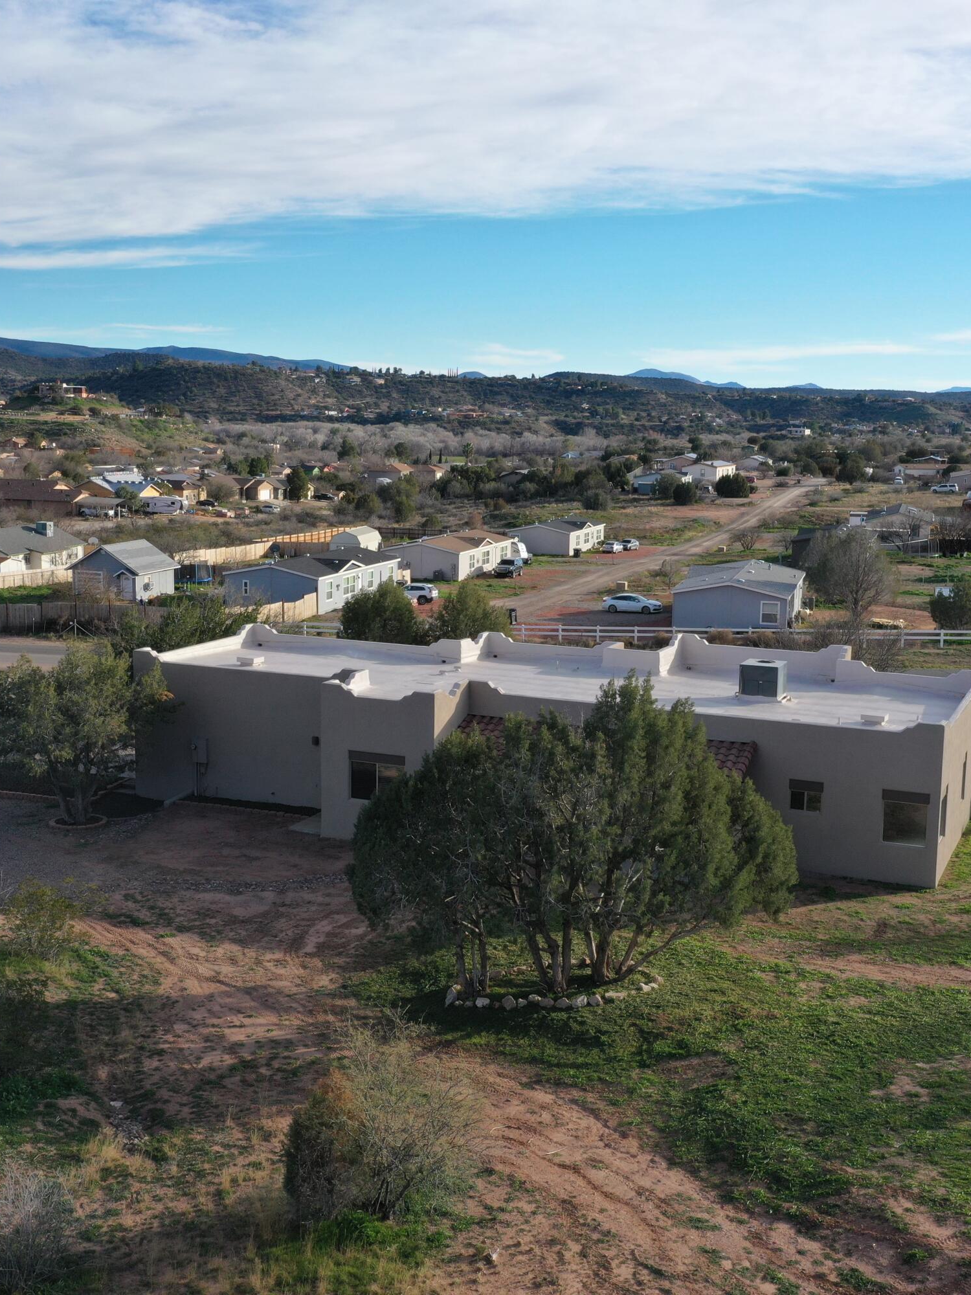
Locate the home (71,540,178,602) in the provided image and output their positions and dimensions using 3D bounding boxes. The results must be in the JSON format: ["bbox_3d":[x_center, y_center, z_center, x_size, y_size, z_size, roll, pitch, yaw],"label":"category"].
[{"bbox_3d":[-31.081,-6.598,130.405,6.600,4.400,6.700,4,9,19],"label":"home"}]

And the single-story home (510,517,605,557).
[{"bbox_3d":[8.856,-13.907,185.983,7.930,3.720,16.400,4,10,20],"label":"single-story home"}]

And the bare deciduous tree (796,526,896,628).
[{"bbox_3d":[27.514,-5.548,114.176,7.170,7.254,6.811,3,9,13],"label":"bare deciduous tree"}]

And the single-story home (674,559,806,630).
[{"bbox_3d":[19.198,-3.940,113.024,8.080,3.600,16.620,3,9,17],"label":"single-story home"}]

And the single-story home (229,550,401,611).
[{"bbox_3d":[-13.838,-5.589,123.465,8.230,3.670,15.760,3,9,19],"label":"single-story home"}]

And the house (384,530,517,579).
[{"bbox_3d":[-3.375,-9.971,161.727,8.300,3.750,17.200,4,10,21],"label":"house"}]

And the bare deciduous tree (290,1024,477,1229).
[{"bbox_3d":[-1.594,7.118,22.911,2.946,3.062,2.651,0,9,-4],"label":"bare deciduous tree"}]

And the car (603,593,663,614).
[{"bbox_3d":[11.219,-3.457,115.011,4.750,1.470,1.830,2,9,12],"label":"car"}]

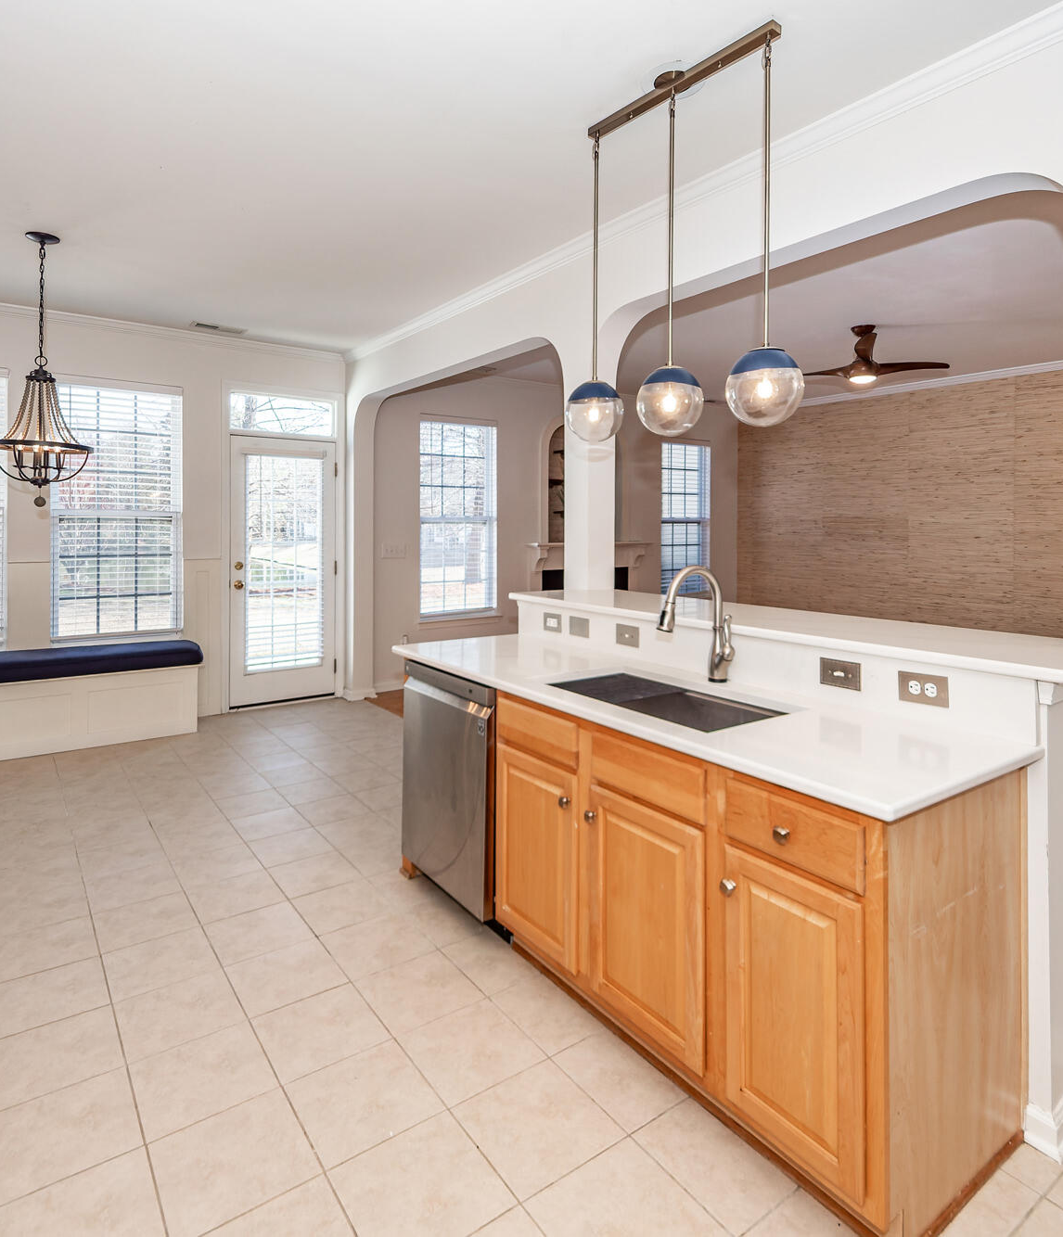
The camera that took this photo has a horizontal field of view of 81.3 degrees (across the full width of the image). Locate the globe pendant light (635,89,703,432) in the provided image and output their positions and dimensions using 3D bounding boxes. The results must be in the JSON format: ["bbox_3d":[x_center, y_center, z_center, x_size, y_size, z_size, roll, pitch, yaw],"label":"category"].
[{"bbox_3d":[0.453,-1.166,2.026,0.215,1.110,0.215,0,5,0],"label":"globe pendant light"}]

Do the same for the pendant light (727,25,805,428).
[{"bbox_3d":[0.672,-1.115,1.781,0.215,1.110,0.215,0,5,0],"label":"pendant light"}]

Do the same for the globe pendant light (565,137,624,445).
[{"bbox_3d":[0.234,-1.203,2.271,0.215,1.100,0.215,0,5,0],"label":"globe pendant light"}]

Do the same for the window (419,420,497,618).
[{"bbox_3d":[-0.707,-0.959,5.974,0.830,1.830,0.110,-3,5,-33],"label":"window"}]

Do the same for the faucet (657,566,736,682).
[{"bbox_3d":[0.557,0.019,2.085,0.240,0.390,0.100,-3,6,-36],"label":"faucet"}]

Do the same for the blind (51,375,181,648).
[{"bbox_3d":[-3.086,-0.811,4.613,0.850,1.850,0.070,-3,5,-33],"label":"blind"}]

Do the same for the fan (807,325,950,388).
[{"bbox_3d":[2.478,-1.958,4.629,1.250,0.450,1.250,0,5,0],"label":"fan"}]

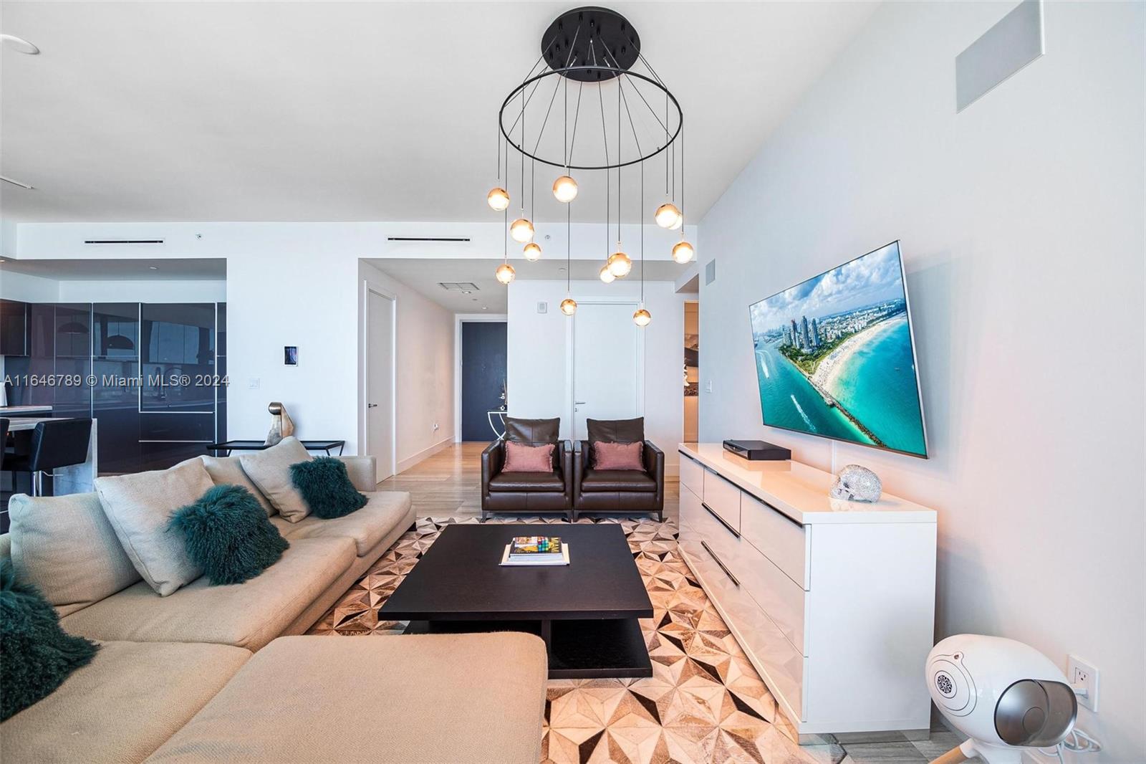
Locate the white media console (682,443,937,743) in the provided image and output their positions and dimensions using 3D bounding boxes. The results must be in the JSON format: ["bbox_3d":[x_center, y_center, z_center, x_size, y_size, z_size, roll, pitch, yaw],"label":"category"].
[{"bbox_3d":[1.029,0.865,2.412,0.478,0.824,1.720,0,0,-1],"label":"white media console"}]

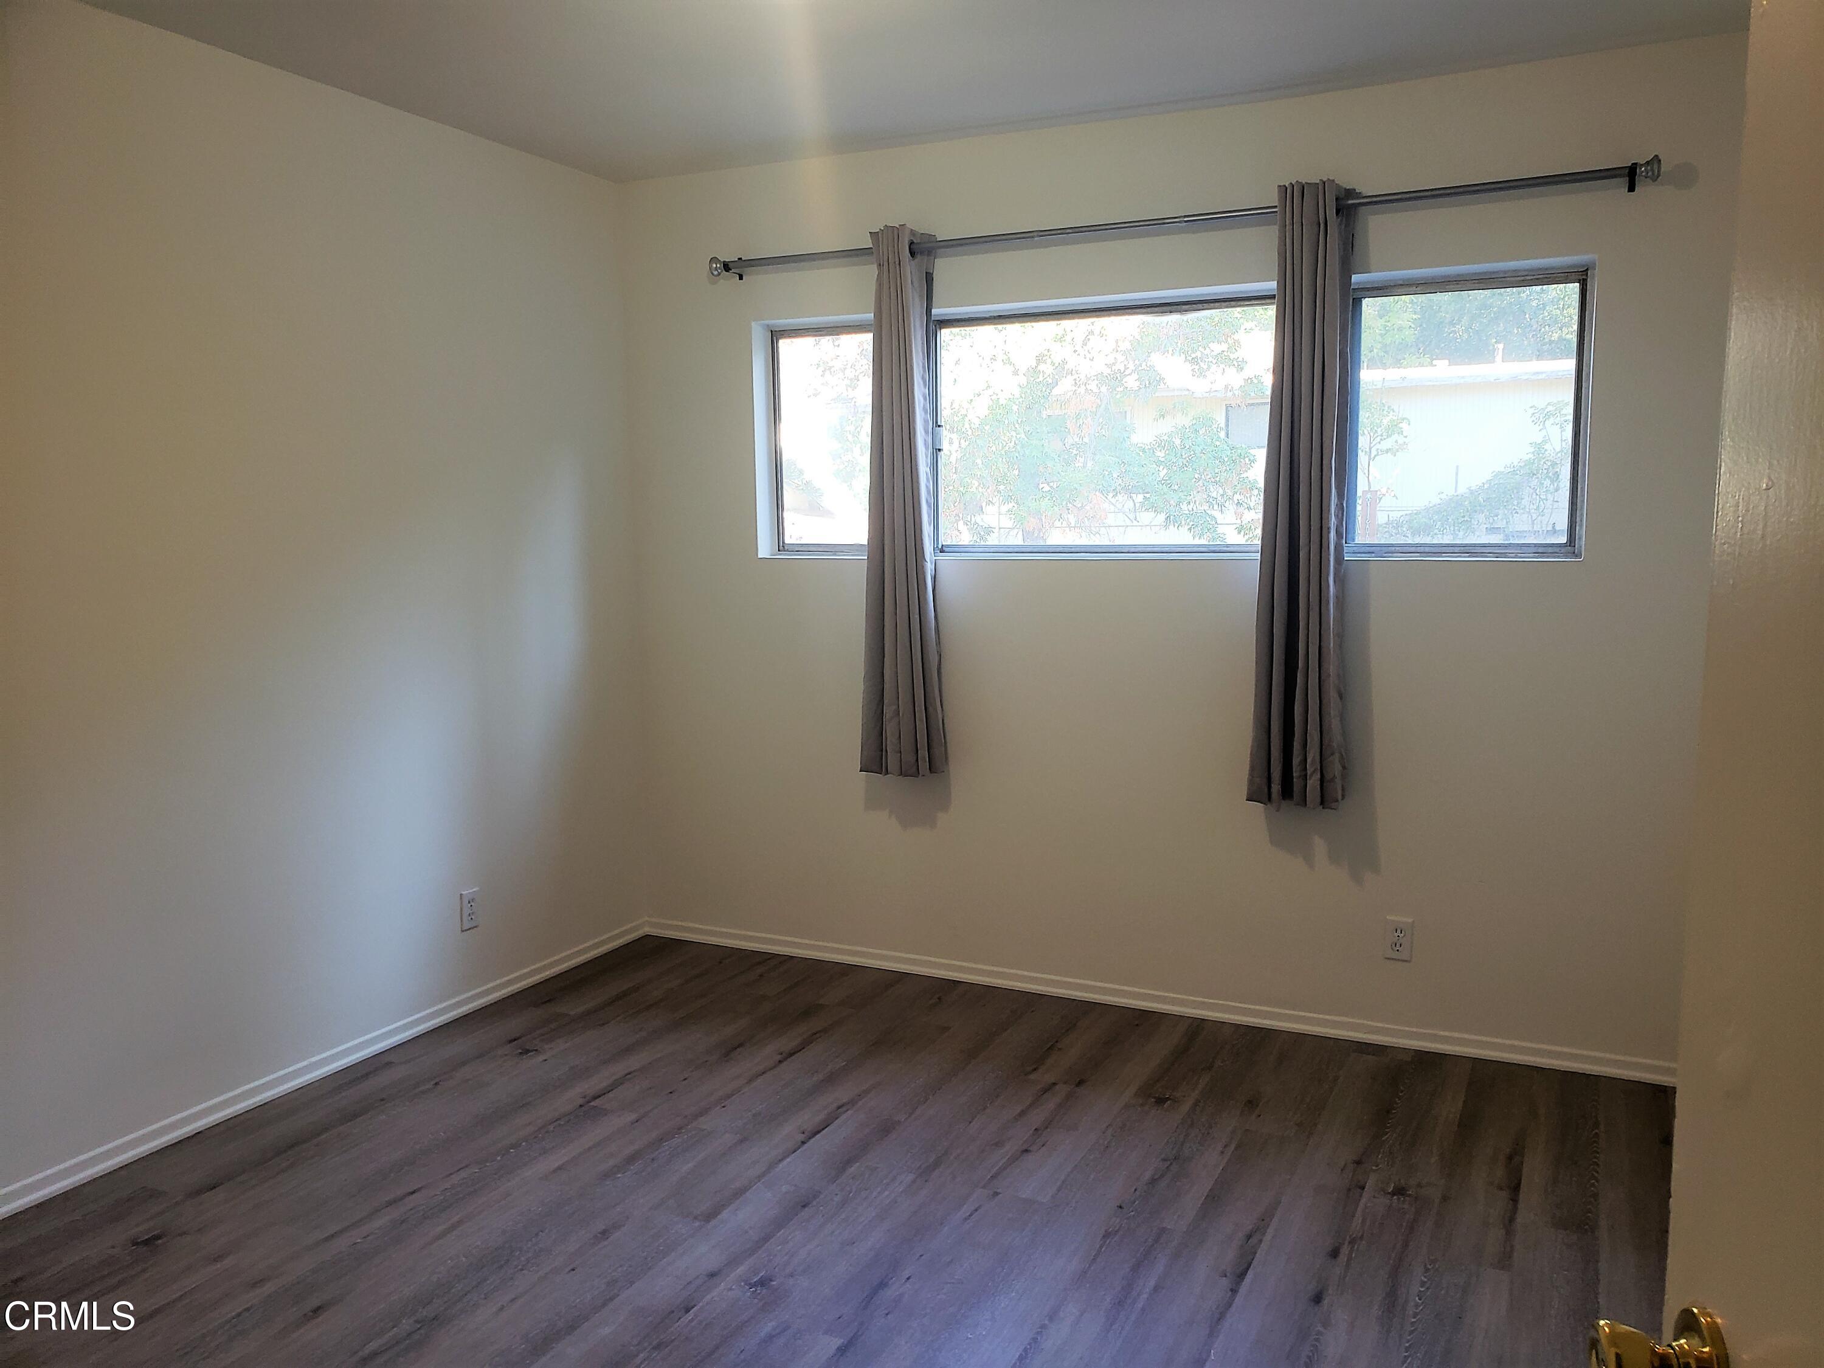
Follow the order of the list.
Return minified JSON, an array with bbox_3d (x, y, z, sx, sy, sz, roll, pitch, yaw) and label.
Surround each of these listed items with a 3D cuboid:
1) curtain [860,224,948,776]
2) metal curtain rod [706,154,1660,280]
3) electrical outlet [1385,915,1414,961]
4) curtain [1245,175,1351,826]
[{"bbox_3d":[-0.030,-0.514,3.994,0.242,1.573,0.146,3,7,25],"label":"curtain"},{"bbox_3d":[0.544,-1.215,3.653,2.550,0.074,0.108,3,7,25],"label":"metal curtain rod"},{"bbox_3d":[1.275,0.671,3.590,0.070,0.115,0.010,3,7,25],"label":"electrical outlet"},{"bbox_3d":[0.997,-0.461,3.504,0.233,1.567,0.146,3,7,25],"label":"curtain"}]

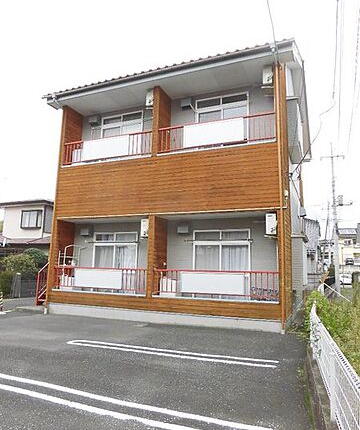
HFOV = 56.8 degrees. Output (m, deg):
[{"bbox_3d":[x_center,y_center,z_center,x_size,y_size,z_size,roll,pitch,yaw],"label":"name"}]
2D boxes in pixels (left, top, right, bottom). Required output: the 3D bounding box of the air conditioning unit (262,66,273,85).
[{"bbox_3d":[2.540,-3.750,9.363,0.270,0.540,0.760,-3,-10,22],"label":"air conditioning unit"}]

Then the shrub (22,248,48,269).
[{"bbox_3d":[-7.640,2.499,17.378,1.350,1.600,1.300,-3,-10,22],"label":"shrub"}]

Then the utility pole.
[{"bbox_3d":[11.118,0.120,23.810,1.600,10.943,0.500,0,-9,6],"label":"utility pole"}]

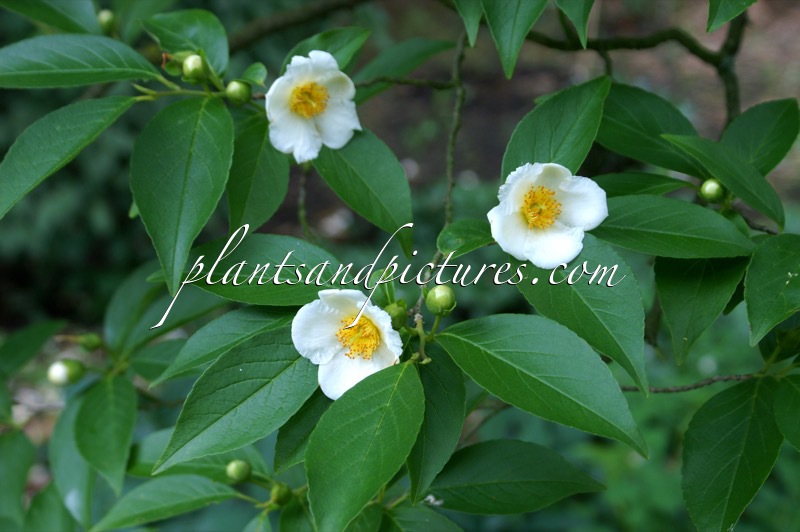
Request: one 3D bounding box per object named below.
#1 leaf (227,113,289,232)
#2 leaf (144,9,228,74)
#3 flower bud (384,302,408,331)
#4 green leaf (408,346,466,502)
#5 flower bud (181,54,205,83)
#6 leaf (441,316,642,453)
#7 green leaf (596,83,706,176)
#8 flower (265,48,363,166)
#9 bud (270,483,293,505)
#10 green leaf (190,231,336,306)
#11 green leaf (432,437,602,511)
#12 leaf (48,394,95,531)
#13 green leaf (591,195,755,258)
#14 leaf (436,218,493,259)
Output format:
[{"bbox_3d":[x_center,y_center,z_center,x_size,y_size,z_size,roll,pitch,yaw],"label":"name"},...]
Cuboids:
[{"bbox_3d":[-0.070,-0.044,0.820,0.034,0.066,0.011,15,18,-4],"label":"leaf"},{"bbox_3d":[-0.091,-0.095,0.715,0.032,0.014,0.052,-33,55,-27],"label":"leaf"},{"bbox_3d":[-0.002,0.023,0.770,0.011,0.013,0.011,-18,12,0],"label":"flower bud"},{"bbox_3d":[0.015,0.067,0.700,0.029,0.068,0.012,7,-12,-16],"label":"green leaf"},{"bbox_3d":[-0.086,-0.083,0.700,0.010,0.011,0.010,-6,24,0],"label":"flower bud"},{"bbox_3d":[0.057,0.048,0.675,0.104,0.016,0.042,30,59,17],"label":"leaf"},{"bbox_3d":[0.118,-0.065,0.830,0.088,0.012,0.038,26,58,-7],"label":"green leaf"},{"bbox_3d":[-0.040,-0.074,0.775,0.046,0.051,0.025,0,-2,-3],"label":"flower"},{"bbox_3d":[-0.056,0.107,0.780,0.010,0.011,0.010,7,28,0],"label":"bud"},{"bbox_3d":[-0.070,0.005,0.807,0.103,0.013,0.042,4,53,8],"label":"green leaf"},{"bbox_3d":[0.055,0.101,0.800,0.086,0.012,0.043,-2,56,0],"label":"green leaf"},{"bbox_3d":[-0.169,0.098,0.860,0.031,0.078,0.013,-6,-20,14],"label":"leaf"},{"bbox_3d":[0.126,-0.017,0.785,0.083,0.010,0.035,6,49,7],"label":"green leaf"},{"bbox_3d":[0.032,-0.011,0.792,0.027,0.010,0.024,0,40,-11],"label":"leaf"}]

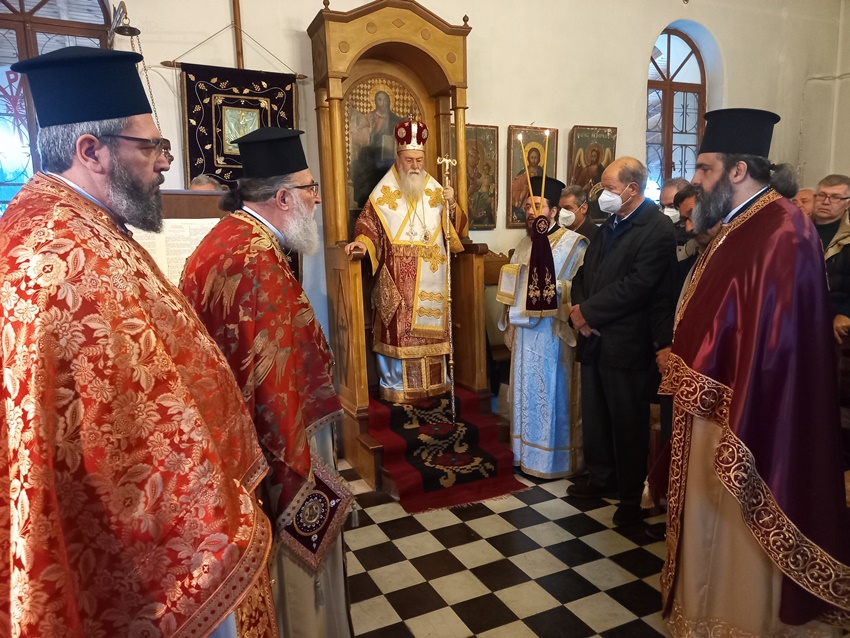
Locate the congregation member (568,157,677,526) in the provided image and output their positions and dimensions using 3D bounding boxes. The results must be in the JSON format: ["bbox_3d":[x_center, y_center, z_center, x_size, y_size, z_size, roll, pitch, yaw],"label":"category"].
[{"bbox_3d":[1.006,0.099,3.190,0.440,1.785,0.530,-5,8,-25],"label":"congregation member"}]

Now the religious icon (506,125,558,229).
[{"bbox_3d":[0.835,-1.085,4.760,0.444,0.763,0.035,-5,12,-25],"label":"religious icon"}]

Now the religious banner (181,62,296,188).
[{"bbox_3d":[-1.122,-1.160,3.818,0.685,0.742,0.030,-5,8,-25],"label":"religious banner"}]

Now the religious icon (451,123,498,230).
[{"bbox_3d":[0.351,-1.034,4.534,0.419,0.752,0.035,-5,12,-25],"label":"religious icon"}]

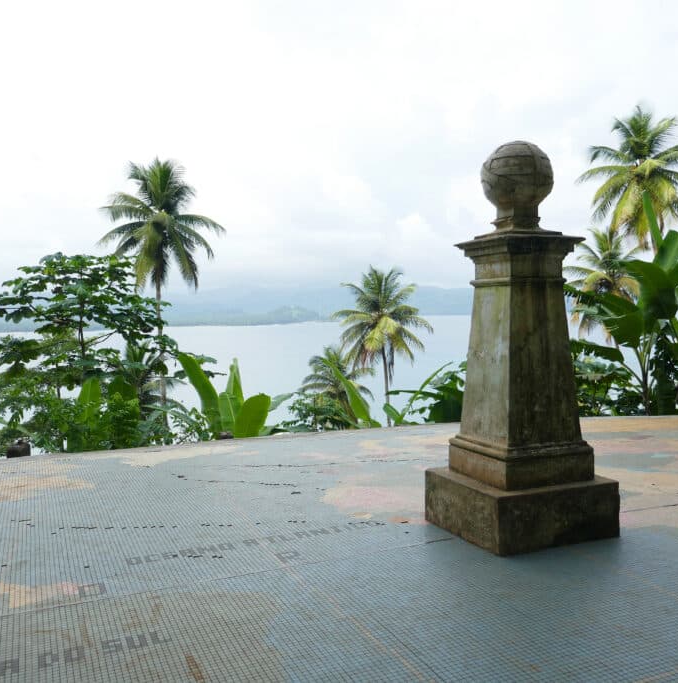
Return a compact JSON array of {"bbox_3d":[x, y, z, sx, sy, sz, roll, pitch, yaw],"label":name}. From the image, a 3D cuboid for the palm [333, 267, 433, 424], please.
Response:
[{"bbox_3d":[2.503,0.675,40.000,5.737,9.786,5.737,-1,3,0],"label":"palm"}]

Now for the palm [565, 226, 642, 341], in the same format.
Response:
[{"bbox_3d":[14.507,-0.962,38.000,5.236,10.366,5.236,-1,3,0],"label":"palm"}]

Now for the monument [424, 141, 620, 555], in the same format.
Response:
[{"bbox_3d":[1.230,-0.035,4.890,0.929,2.660,0.927,-2,3,-21],"label":"monument"}]

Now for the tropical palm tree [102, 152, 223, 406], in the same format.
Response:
[{"bbox_3d":[-8.486,-2.127,34.000,5.928,13.242,5.928,-1,3,0],"label":"tropical palm tree"}]

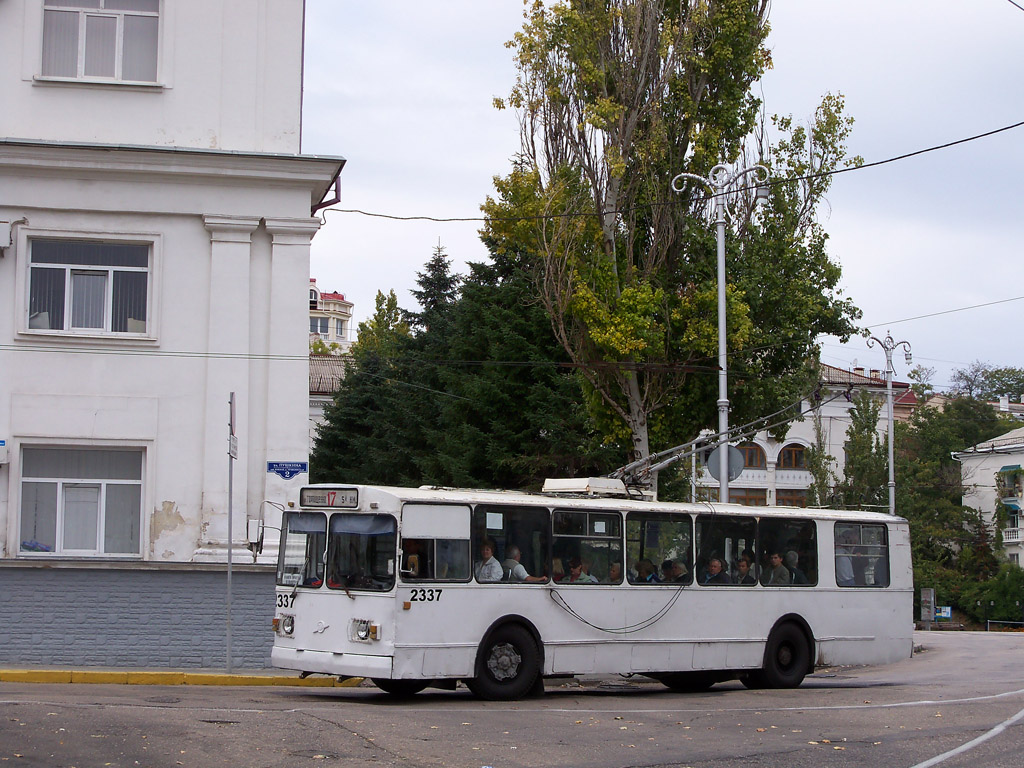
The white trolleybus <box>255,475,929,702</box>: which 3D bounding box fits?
[{"bbox_3d":[1.740,3.099,31.724,11.780,3.140,2.500,6,-8,-43],"label":"white trolleybus"}]

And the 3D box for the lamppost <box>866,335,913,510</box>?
[{"bbox_3d":[11.426,3.198,62.531,0.500,9.670,2.000,-5,-8,44],"label":"lamppost"}]

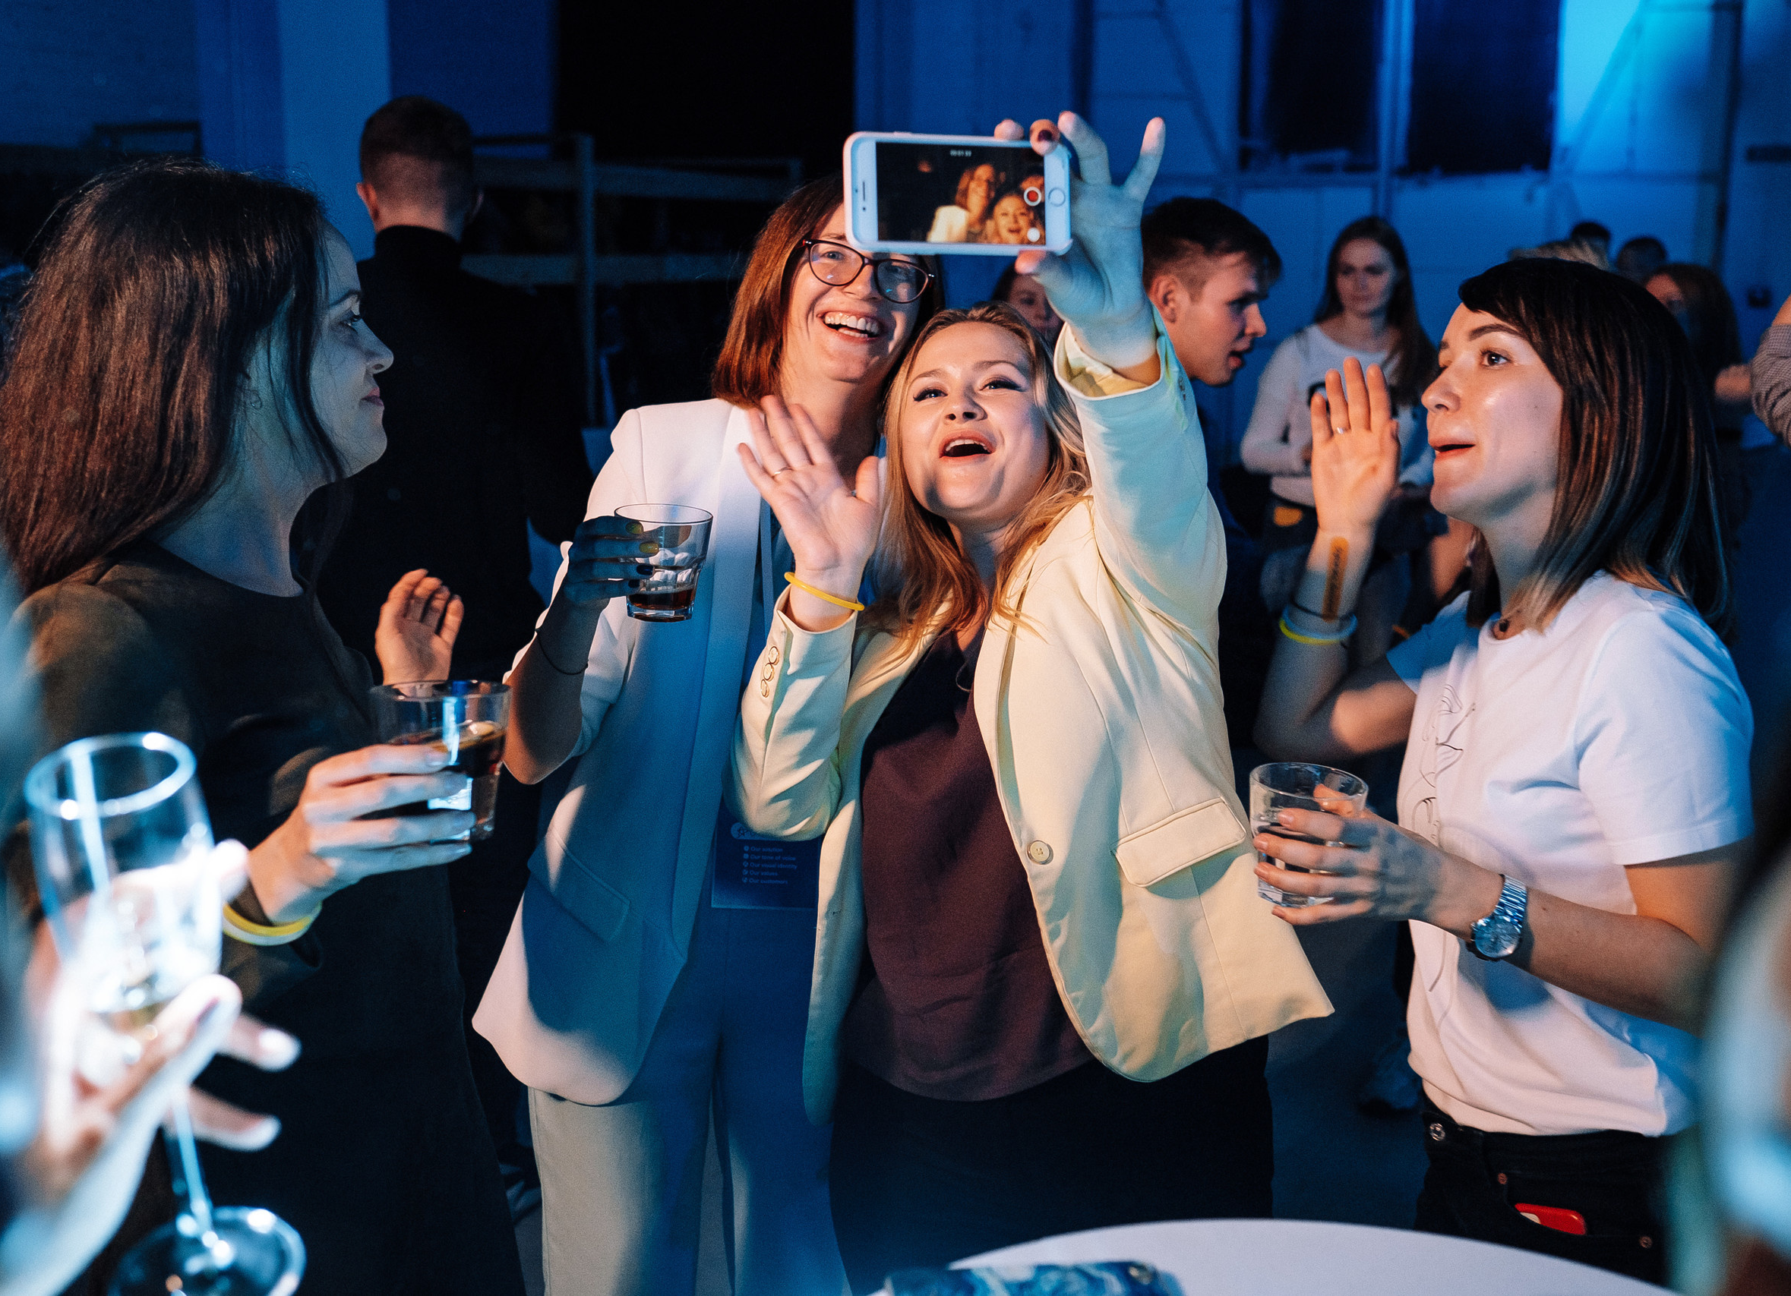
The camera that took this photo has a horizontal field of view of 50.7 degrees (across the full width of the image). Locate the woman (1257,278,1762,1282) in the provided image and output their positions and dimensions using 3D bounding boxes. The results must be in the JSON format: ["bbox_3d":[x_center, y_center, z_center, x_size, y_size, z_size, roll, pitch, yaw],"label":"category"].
[{"bbox_3d":[0.477,0.502,1.659,0.488,1.660,0.465,-1,10,-8],"label":"woman"}]

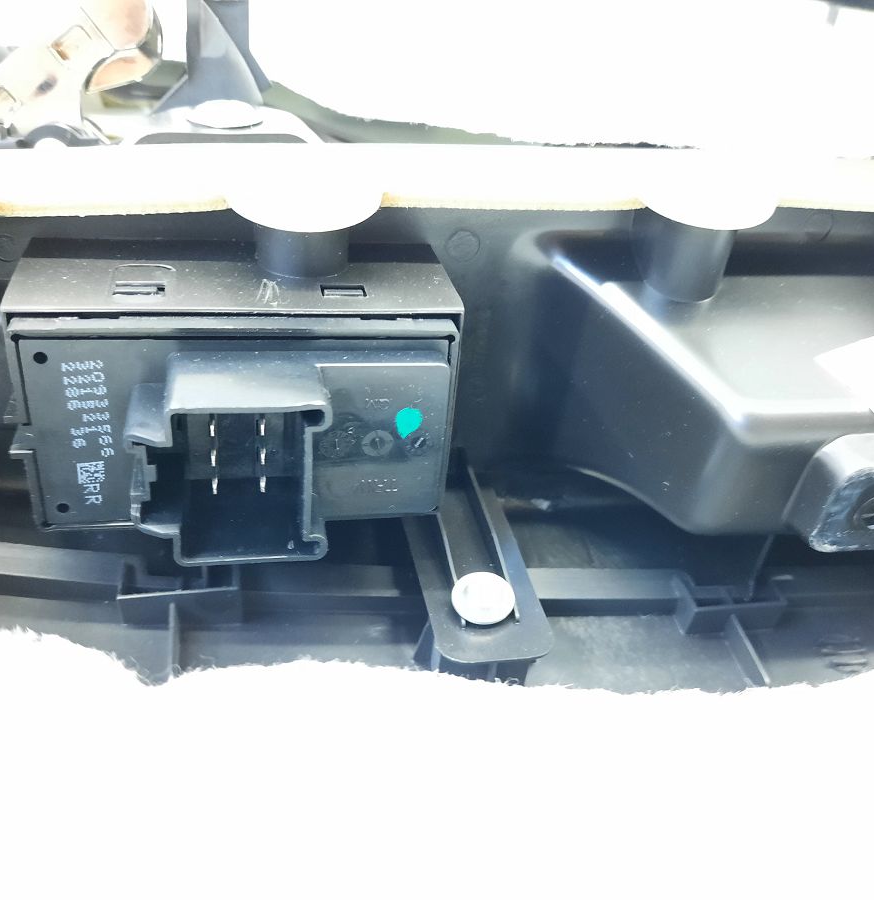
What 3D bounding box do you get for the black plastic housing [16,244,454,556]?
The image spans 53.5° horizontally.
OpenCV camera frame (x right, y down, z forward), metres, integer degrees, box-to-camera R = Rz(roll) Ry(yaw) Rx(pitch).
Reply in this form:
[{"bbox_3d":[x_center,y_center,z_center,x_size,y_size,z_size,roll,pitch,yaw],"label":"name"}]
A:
[{"bbox_3d":[-0.032,-0.008,0.146,0.068,0.039,0.045,-2,34,-13],"label":"black plastic housing"}]

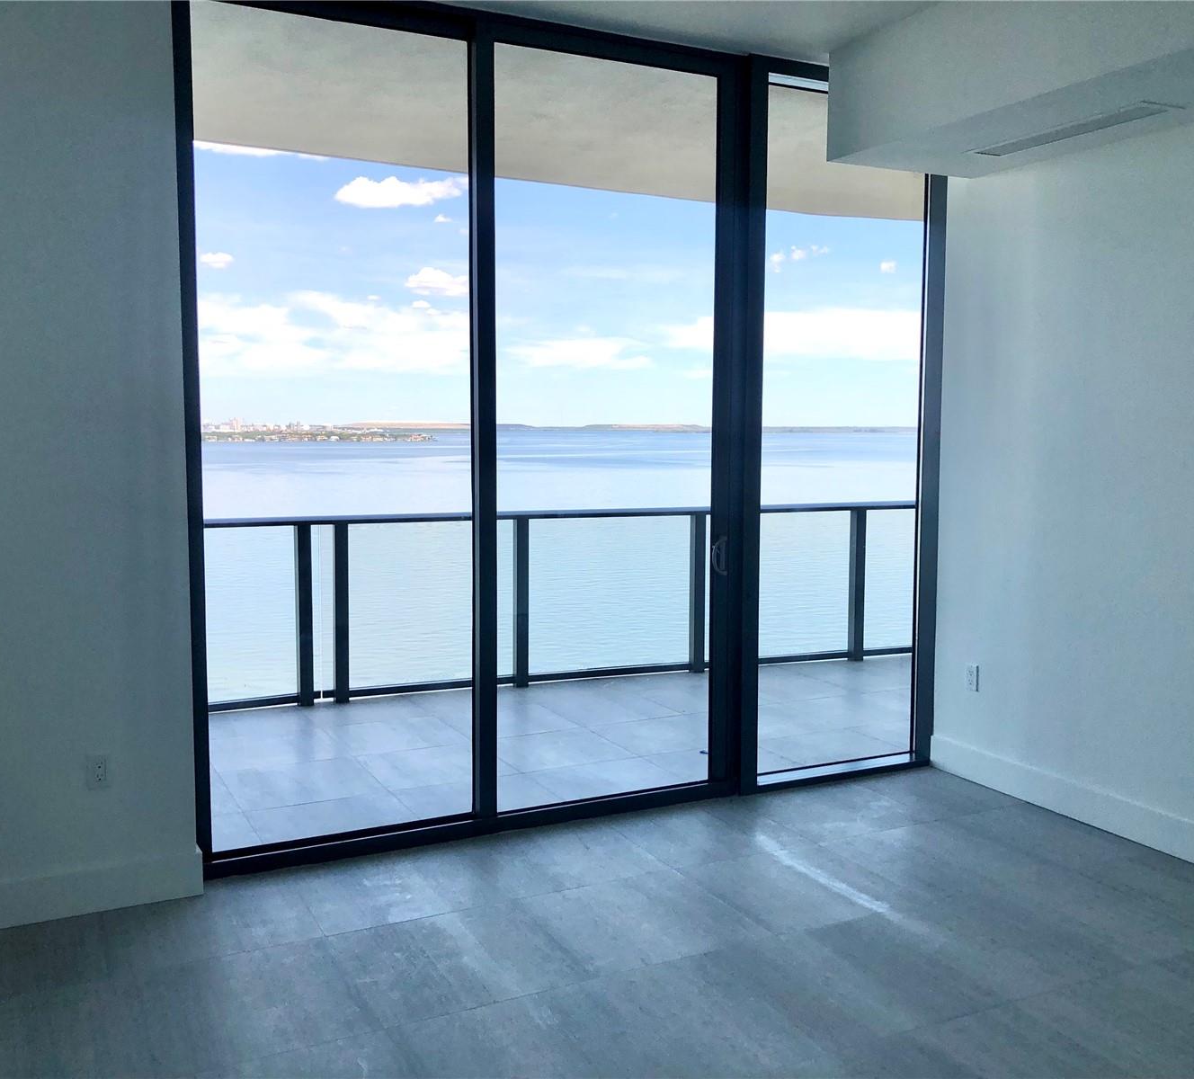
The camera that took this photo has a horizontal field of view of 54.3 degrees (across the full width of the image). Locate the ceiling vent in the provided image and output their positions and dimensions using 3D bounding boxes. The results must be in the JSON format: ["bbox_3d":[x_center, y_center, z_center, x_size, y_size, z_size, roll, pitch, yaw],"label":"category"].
[{"bbox_3d":[1.686,-1.466,4.188,0.200,0.022,0.800,-2,6,-27],"label":"ceiling vent"}]

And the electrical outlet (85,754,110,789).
[{"bbox_3d":[-1.551,0.721,3.630,0.071,0.115,0.012,-2,6,-27],"label":"electrical outlet"}]

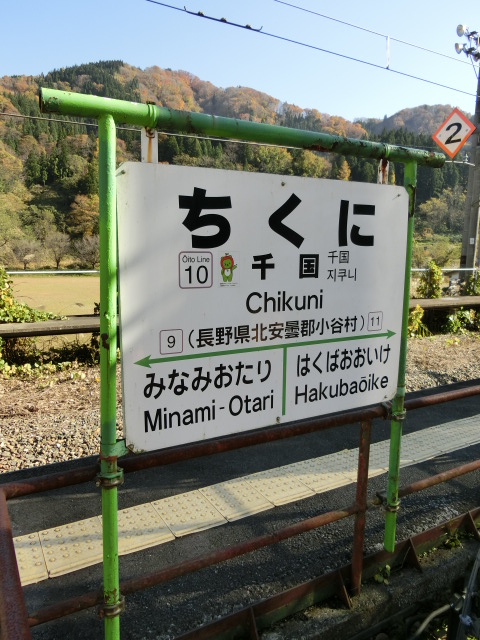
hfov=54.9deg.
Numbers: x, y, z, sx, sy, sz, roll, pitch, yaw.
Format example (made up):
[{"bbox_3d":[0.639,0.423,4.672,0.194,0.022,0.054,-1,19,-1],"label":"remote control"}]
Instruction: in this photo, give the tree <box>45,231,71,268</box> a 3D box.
[{"bbox_3d":[-21.717,-8.359,55.000,3.000,4.440,2.850,1,5,0],"label":"tree"}]

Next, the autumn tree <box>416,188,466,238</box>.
[{"bbox_3d":[37.056,-19.770,85.000,8.920,9.280,8.470,1,5,0],"label":"autumn tree"}]

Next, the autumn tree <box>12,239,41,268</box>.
[{"bbox_3d":[-25.406,-7.854,55.000,3.230,3.580,3.070,1,5,0],"label":"autumn tree"}]

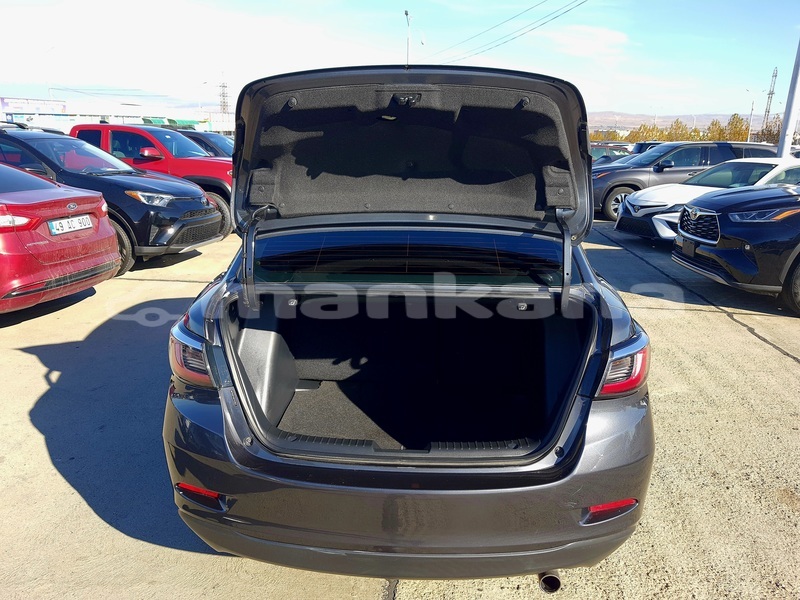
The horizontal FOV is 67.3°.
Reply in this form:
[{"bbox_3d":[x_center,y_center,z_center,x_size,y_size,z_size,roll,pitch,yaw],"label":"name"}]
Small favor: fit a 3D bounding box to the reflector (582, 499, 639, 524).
[{"bbox_3d":[0.691,0.695,1.995,0.195,0.053,0.055,-5,17,-16],"label":"reflector"}]

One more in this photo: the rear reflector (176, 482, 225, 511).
[{"bbox_3d":[-0.689,0.666,2.068,0.190,0.053,0.055,7,18,22],"label":"rear reflector"}]

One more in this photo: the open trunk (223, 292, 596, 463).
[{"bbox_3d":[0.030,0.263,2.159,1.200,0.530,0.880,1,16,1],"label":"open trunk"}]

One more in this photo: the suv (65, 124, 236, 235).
[{"bbox_3d":[-4.643,-2.285,10.780,5.050,1.790,1.880,3,16,8],"label":"suv"}]

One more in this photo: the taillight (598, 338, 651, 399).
[{"bbox_3d":[0.728,0.202,2.037,0.195,0.170,0.210,-1,16,-6],"label":"taillight"}]

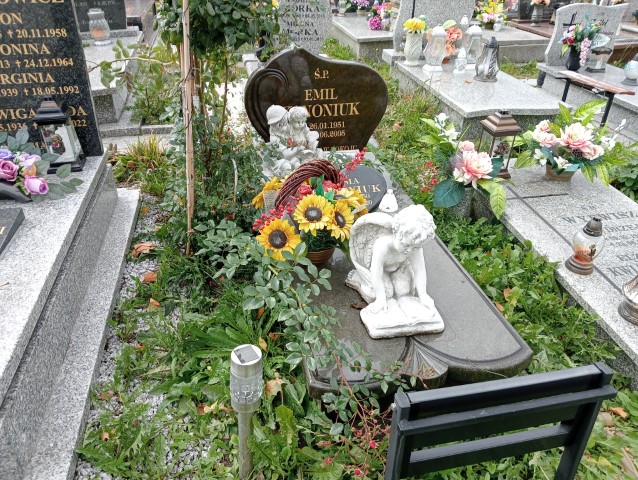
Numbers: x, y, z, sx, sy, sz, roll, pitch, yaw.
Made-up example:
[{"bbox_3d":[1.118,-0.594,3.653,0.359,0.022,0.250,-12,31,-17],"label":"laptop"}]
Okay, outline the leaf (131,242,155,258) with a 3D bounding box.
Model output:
[{"bbox_3d":[-0.849,0.051,2.493,0.110,0.040,0.085,-6,32,-9],"label":"leaf"}]

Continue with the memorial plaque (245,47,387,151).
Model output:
[{"bbox_3d":[-0.006,-0.806,2.999,0.820,0.590,0.085,-5,31,-9],"label":"memorial plaque"}]

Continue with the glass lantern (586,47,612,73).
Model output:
[{"bbox_3d":[2.579,-1.669,4.760,0.180,0.190,0.160,-5,31,-9],"label":"glass lantern"}]

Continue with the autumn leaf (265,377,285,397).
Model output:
[{"bbox_3d":[-0.162,0.540,1.905,0.081,0.041,0.078,-5,31,-9],"label":"autumn leaf"}]

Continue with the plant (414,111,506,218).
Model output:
[{"bbox_3d":[0.657,-0.368,2.509,0.440,0.420,0.380,-1,32,-1],"label":"plant"}]

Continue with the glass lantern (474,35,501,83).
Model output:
[{"bbox_3d":[1.456,-1.555,4.416,0.200,0.350,0.200,-6,32,-9],"label":"glass lantern"}]

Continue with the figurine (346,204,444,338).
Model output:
[{"bbox_3d":[0.278,0.063,1.793,0.280,0.390,0.360,-6,32,-9],"label":"figurine"}]

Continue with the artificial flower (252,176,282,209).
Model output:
[{"bbox_3d":[-0.208,-0.189,2.050,0.090,0.115,0.115,-17,35,-26],"label":"artificial flower"}]

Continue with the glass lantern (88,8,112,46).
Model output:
[{"bbox_3d":[-2.171,-2.123,5.138,0.200,0.300,0.200,-5,31,-9],"label":"glass lantern"}]

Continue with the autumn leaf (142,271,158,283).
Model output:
[{"bbox_3d":[-0.833,0.180,2.555,0.078,0.031,0.072,-5,31,-9],"label":"autumn leaf"}]

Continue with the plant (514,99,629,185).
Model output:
[{"bbox_3d":[1.266,-0.494,2.667,0.560,0.400,0.360,-1,32,-1],"label":"plant"}]

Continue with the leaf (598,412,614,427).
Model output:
[{"bbox_3d":[1.004,0.628,1.807,0.060,0.026,0.057,-5,31,-9],"label":"leaf"}]

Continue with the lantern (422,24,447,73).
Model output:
[{"bbox_3d":[1.119,-1.863,4.984,0.207,0.409,0.207,-5,31,-9],"label":"lantern"}]

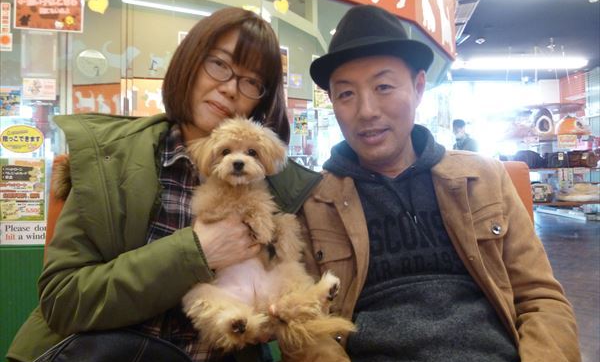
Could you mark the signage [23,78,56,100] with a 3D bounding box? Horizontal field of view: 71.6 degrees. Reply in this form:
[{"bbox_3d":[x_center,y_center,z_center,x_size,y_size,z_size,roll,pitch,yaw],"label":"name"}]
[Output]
[{"bbox_3d":[-1.165,-0.409,1.860,0.150,0.093,0.006,0,-1,-5],"label":"signage"}]

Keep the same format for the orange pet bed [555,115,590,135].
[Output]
[{"bbox_3d":[3.813,-0.788,5.800,0.420,0.280,0.420,0,-1,-6],"label":"orange pet bed"}]

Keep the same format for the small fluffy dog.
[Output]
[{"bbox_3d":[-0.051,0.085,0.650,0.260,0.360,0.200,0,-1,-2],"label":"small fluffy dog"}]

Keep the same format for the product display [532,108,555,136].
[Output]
[{"bbox_3d":[3.395,-0.816,5.800,0.280,0.380,0.310,0,-1,27],"label":"product display"}]

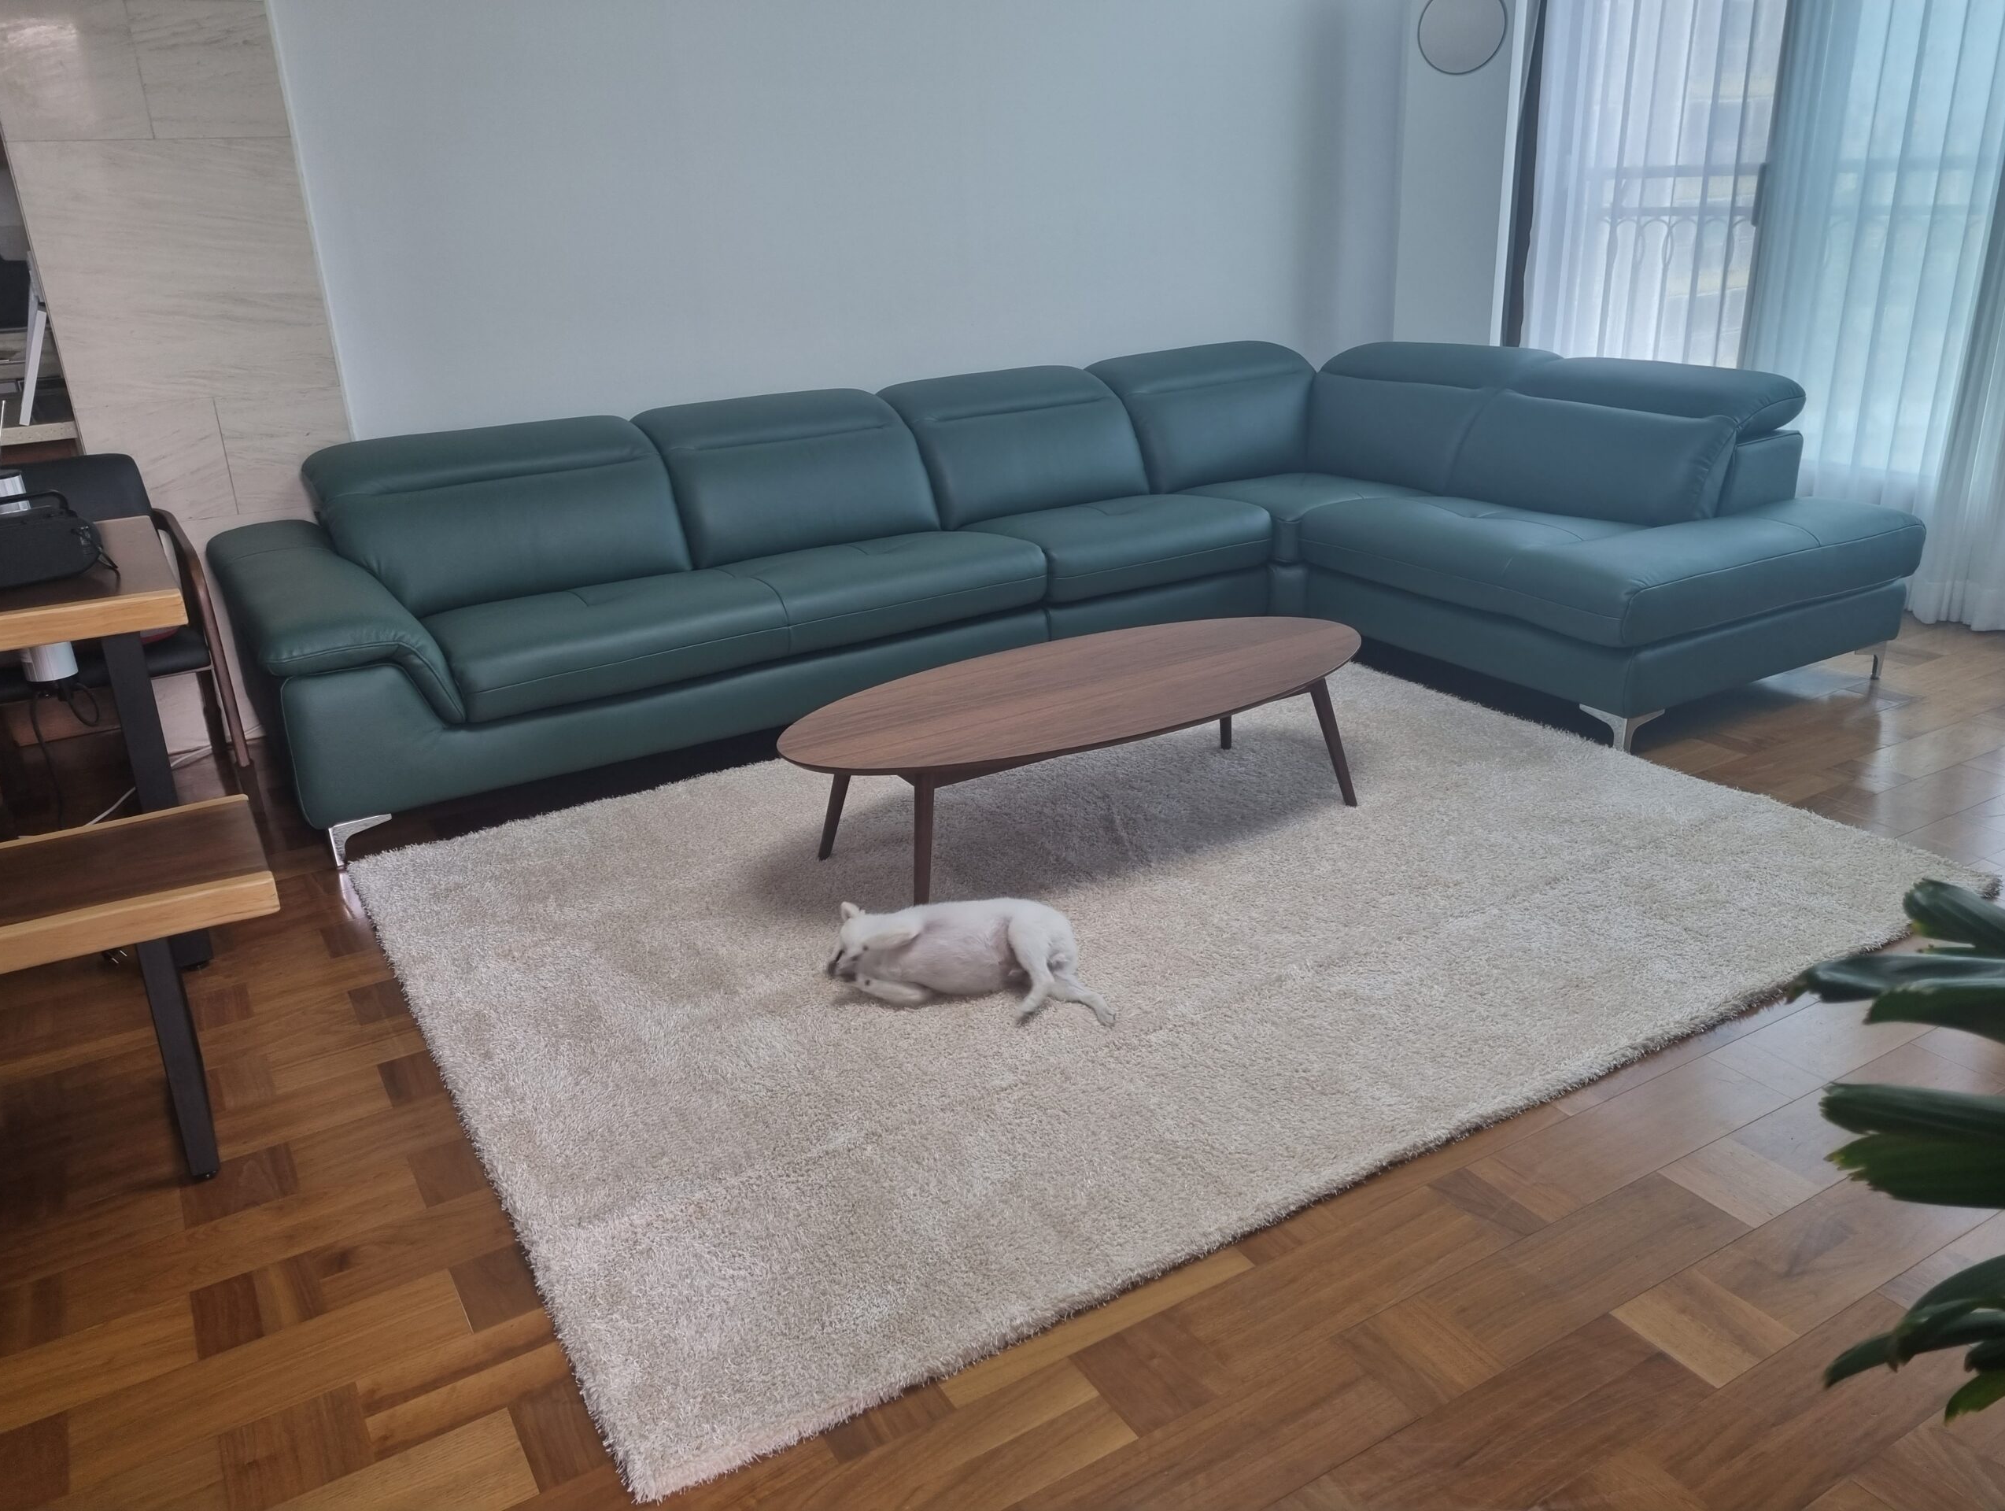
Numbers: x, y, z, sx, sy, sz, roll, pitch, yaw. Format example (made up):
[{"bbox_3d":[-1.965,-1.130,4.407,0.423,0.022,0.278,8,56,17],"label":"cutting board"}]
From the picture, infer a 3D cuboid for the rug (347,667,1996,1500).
[{"bbox_3d":[0.234,0.247,3.103,2.680,0.030,2.040,-14,24,-28],"label":"rug"}]

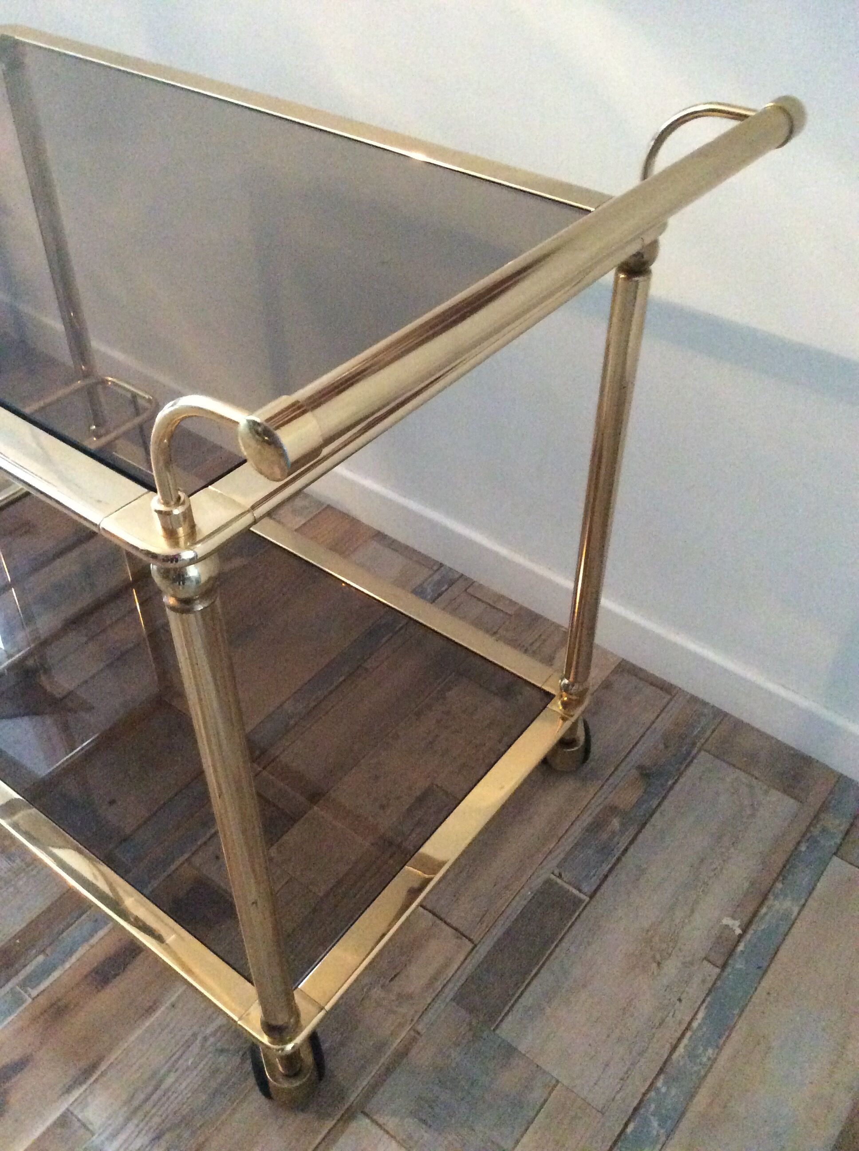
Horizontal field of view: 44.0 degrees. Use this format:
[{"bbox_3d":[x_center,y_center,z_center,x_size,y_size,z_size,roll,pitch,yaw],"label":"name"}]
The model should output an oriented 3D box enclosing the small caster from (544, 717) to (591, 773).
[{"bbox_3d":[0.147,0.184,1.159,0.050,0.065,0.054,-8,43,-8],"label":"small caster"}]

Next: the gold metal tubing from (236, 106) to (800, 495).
[{"bbox_3d":[0.079,-0.165,0.524,0.025,0.025,0.460,28,48,27],"label":"gold metal tubing"}]

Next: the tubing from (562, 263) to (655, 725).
[{"bbox_3d":[0.149,-0.060,0.919,0.030,0.502,0.030,27,49,27],"label":"tubing"}]

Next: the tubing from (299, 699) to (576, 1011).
[{"bbox_3d":[0.019,0.243,0.960,0.033,0.011,0.370,27,49,27],"label":"tubing"}]

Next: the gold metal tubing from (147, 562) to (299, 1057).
[{"bbox_3d":[-0.116,0.172,0.664,0.030,0.502,0.030,27,49,27],"label":"gold metal tubing"}]

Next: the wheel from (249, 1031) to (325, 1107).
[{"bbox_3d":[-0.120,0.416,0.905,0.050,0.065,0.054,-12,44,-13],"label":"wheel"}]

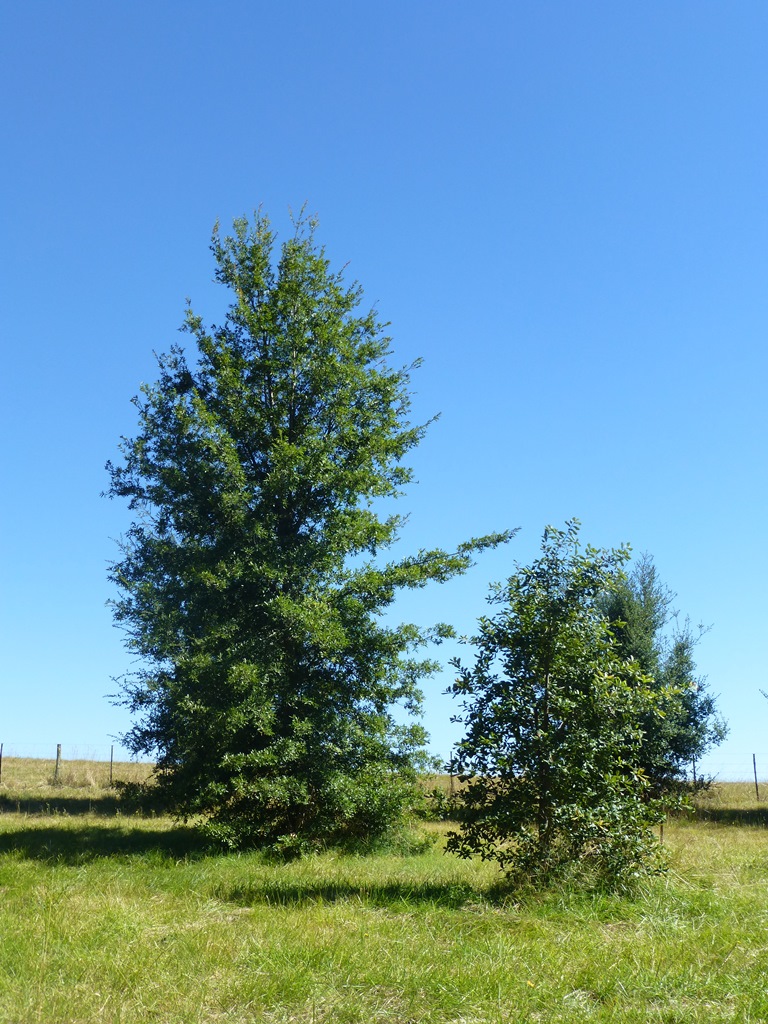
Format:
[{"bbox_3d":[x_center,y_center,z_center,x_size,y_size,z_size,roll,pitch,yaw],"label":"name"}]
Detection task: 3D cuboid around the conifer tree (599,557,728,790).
[{"bbox_3d":[5.280,3.203,22.352,2.710,4.920,2.710,0,-13,0],"label":"conifer tree"}]

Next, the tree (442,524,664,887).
[{"bbox_3d":[1.821,1.931,11.972,2.350,3.730,2.350,0,-13,0],"label":"tree"}]

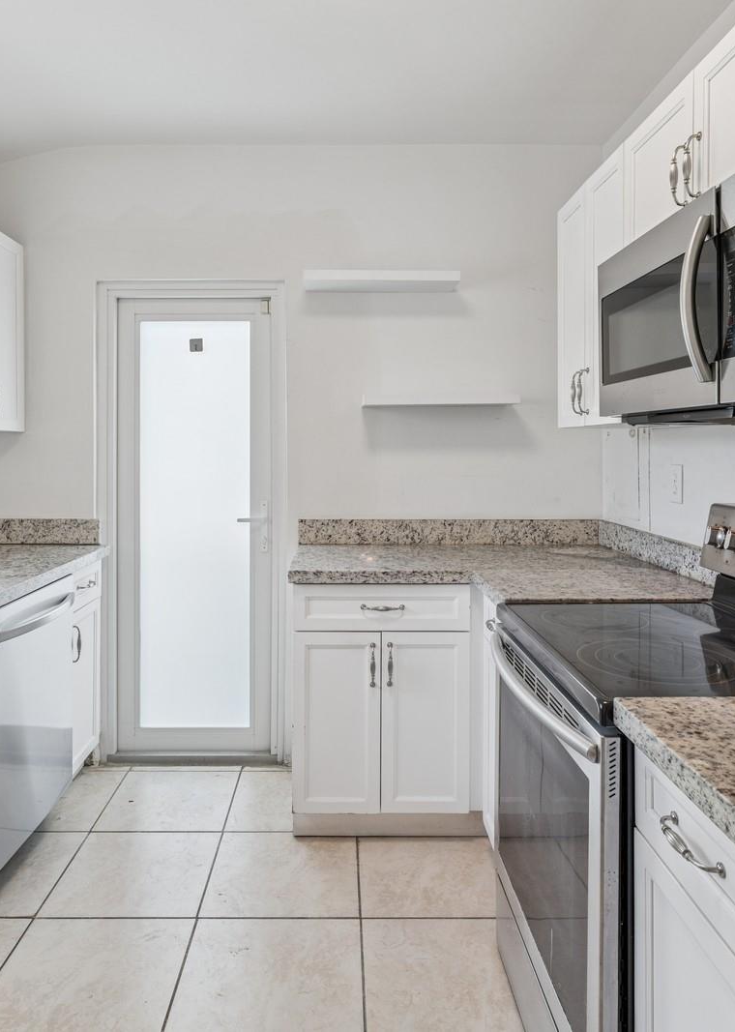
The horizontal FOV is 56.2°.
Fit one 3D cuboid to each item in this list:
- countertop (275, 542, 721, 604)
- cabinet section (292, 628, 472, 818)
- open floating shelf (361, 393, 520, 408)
[{"bbox_3d":[0.381,0.191,2.390,1.290,0.043,1.100,0,6,-1],"label":"countertop"},{"bbox_3d":[0.036,0.663,2.570,0.590,0.619,0.551,0,5,-2],"label":"cabinet section"},{"bbox_3d":[0.282,-0.473,2.830,0.620,0.048,0.220,0,6,-1],"label":"open floating shelf"}]

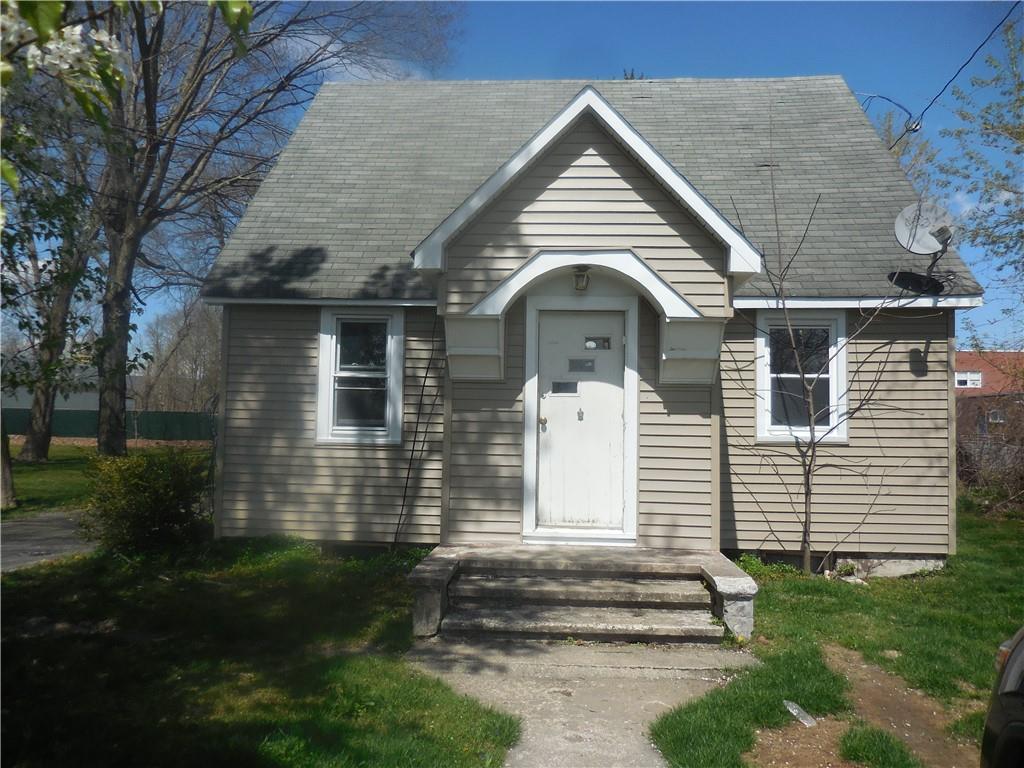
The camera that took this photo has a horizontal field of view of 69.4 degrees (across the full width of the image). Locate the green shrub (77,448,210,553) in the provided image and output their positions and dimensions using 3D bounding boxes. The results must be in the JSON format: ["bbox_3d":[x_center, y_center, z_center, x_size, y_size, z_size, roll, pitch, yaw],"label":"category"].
[{"bbox_3d":[-4.163,1.312,8.400,1.400,1.120,1.350,1,-3,3],"label":"green shrub"}]

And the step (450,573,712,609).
[{"bbox_3d":[0.532,1.665,5.879,1.995,0.152,0.445,1,-3,3],"label":"step"}]

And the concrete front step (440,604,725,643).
[{"bbox_3d":[0.513,1.800,5.511,2.010,0.152,0.445,1,-3,3],"label":"concrete front step"}]

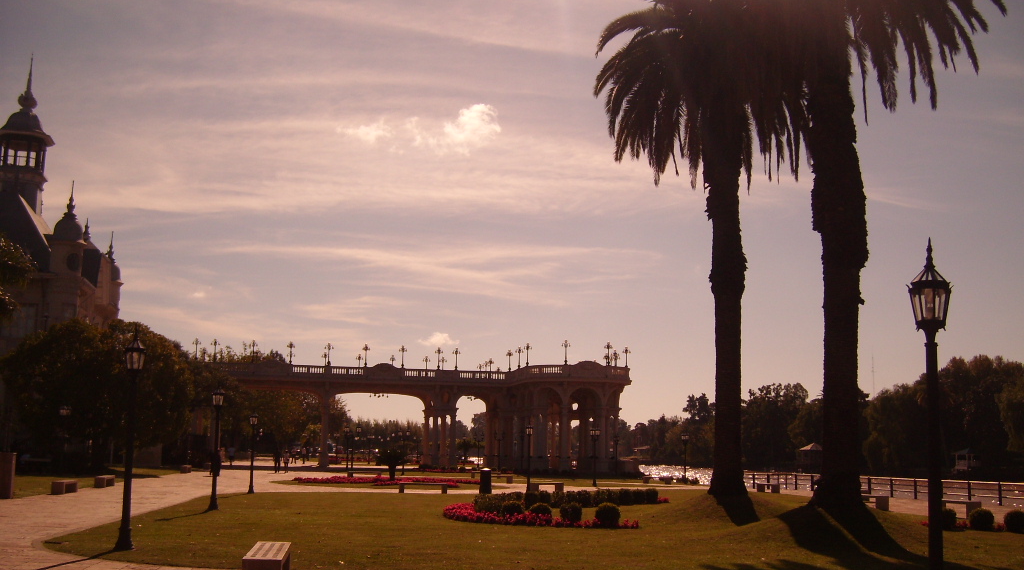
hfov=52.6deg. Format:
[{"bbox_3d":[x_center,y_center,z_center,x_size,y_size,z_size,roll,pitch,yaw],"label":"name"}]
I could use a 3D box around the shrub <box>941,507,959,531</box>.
[{"bbox_3d":[10.801,5.844,25.847,0.610,0.580,0.610,1,-9,0],"label":"shrub"}]

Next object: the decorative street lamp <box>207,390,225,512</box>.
[{"bbox_3d":[-8.434,4.612,29.585,0.400,3.500,0.400,1,-9,0],"label":"decorative street lamp"}]

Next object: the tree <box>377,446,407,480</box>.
[{"bbox_3d":[-7.551,11.269,65.475,2.100,2.150,2.100,1,-9,0],"label":"tree"}]

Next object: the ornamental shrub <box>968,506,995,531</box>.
[{"bbox_3d":[11.703,5.856,25.847,0.620,0.580,0.620,1,-9,0],"label":"ornamental shrub"}]

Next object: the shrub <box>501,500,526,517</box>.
[{"bbox_3d":[0.044,5.980,27.744,0.620,0.540,0.620,1,-9,0],"label":"shrub"}]

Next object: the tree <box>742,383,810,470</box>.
[{"bbox_3d":[57.625,30.721,226.545,15.000,19.000,14.000,1,-9,0],"label":"tree"}]

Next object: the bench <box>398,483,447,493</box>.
[{"bbox_3d":[-3.679,8.590,43.685,2.150,0.440,0.450,-1,-9,8],"label":"bench"}]

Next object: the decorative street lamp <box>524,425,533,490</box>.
[{"bbox_3d":[0.829,8.329,50.589,0.400,3.550,0.400,1,-9,0],"label":"decorative street lamp"}]

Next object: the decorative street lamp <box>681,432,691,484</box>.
[{"bbox_3d":[11.841,11.765,70.789,0.600,3.550,0.400,1,-9,0],"label":"decorative street lamp"}]

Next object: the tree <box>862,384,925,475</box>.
[{"bbox_3d":[70.322,26.572,191.382,12.000,17.000,11.500,1,-9,0],"label":"tree"}]

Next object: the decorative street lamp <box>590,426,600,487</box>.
[{"bbox_3d":[4.752,9.720,59.089,0.600,3.550,0.400,1,-9,0],"label":"decorative street lamp"}]

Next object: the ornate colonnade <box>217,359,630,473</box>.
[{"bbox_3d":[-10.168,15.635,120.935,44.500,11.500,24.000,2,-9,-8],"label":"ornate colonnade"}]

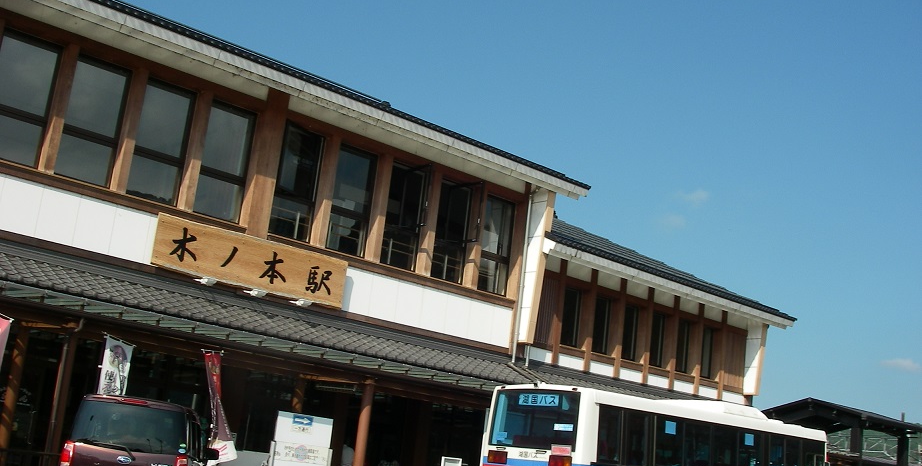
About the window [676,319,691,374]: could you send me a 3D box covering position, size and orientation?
[{"bbox_3d":[6.471,3.379,30.264,0.800,1.550,0.120,17,-17,-38],"label":"window"}]

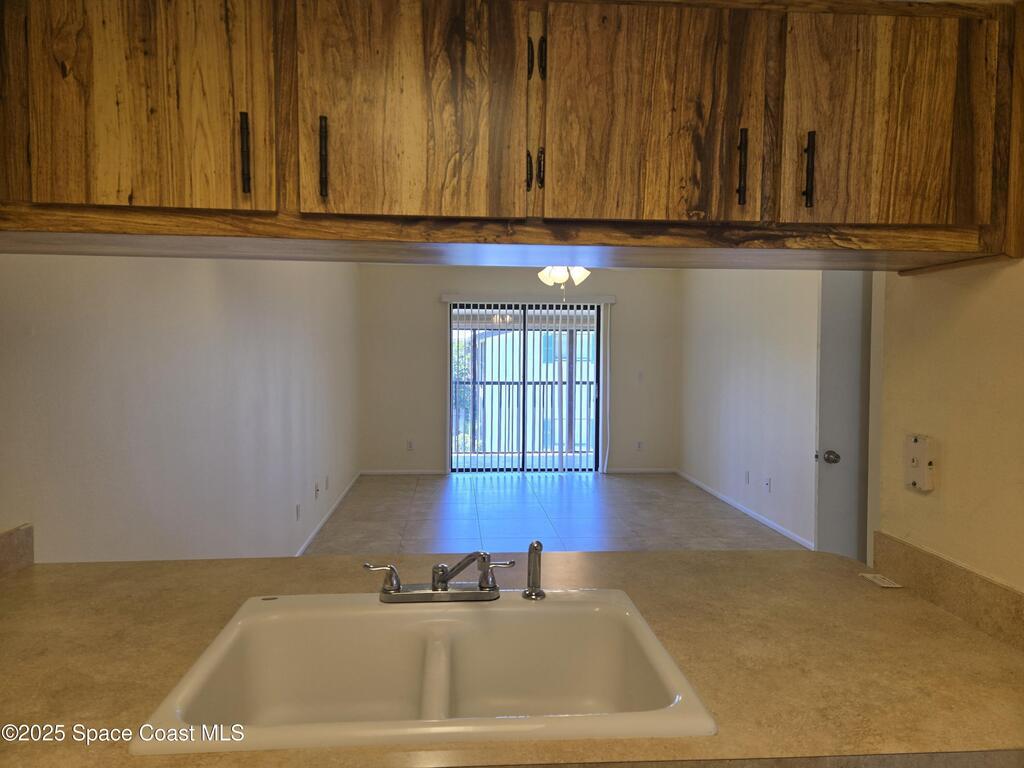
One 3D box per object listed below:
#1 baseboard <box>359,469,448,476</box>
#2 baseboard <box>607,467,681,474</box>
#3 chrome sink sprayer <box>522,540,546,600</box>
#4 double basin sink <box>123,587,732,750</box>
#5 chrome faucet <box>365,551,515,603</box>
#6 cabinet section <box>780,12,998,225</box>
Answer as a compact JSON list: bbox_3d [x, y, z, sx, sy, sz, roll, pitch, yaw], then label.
[{"bbox_3d":[-1.269,1.039,8.035,1.035,0.066,0.015,0,3,-4],"label":"baseboard"},{"bbox_3d":[1.583,1.050,8.255,0.880,0.066,0.015,0,3,-4],"label":"baseboard"},{"bbox_3d":[0.050,0.408,1.507,0.052,0.130,0.056,0,4,-10],"label":"chrome sink sprayer"},{"bbox_3d":[-0.137,0.576,1.232,0.828,0.196,0.562,0,3,-4],"label":"double basin sink"},{"bbox_3d":[-0.150,0.392,1.400,0.324,0.154,0.220,0,3,-9],"label":"chrome faucet"},{"bbox_3d":[0.688,-0.479,1.248,0.402,0.371,0.020,0,3,-4],"label":"cabinet section"}]

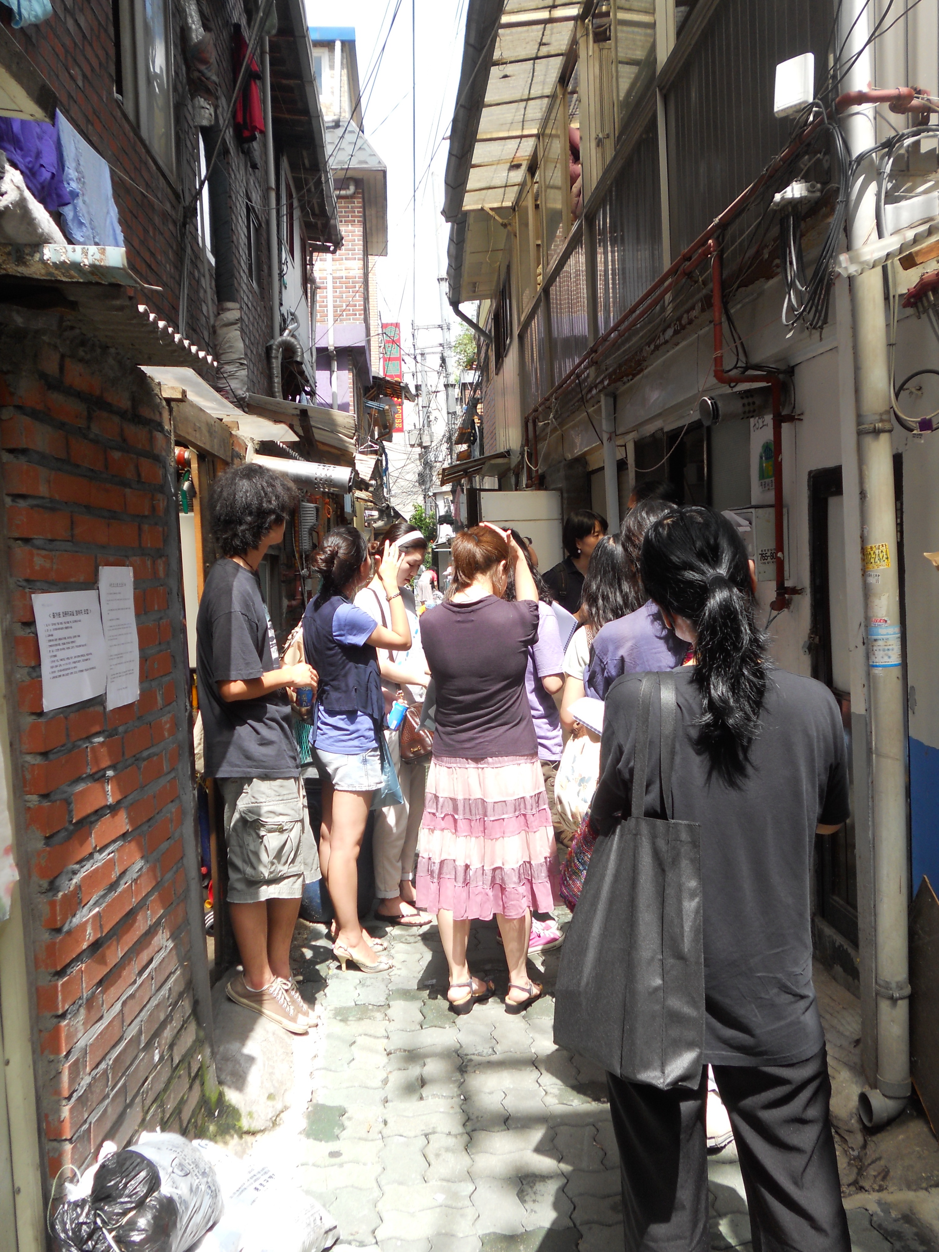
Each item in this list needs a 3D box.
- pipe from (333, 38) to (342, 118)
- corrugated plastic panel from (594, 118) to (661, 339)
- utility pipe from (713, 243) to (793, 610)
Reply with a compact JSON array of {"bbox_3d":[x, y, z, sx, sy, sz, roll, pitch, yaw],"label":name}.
[{"bbox_3d":[-1.986,-8.274,17.500,0.090,1.170,0.090,1,3,-4],"label":"pipe"},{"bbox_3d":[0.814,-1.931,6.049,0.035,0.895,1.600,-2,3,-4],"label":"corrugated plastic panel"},{"bbox_3d":[1.004,-0.707,4.143,0.249,1.313,0.070,-2,3,-4],"label":"utility pipe"}]

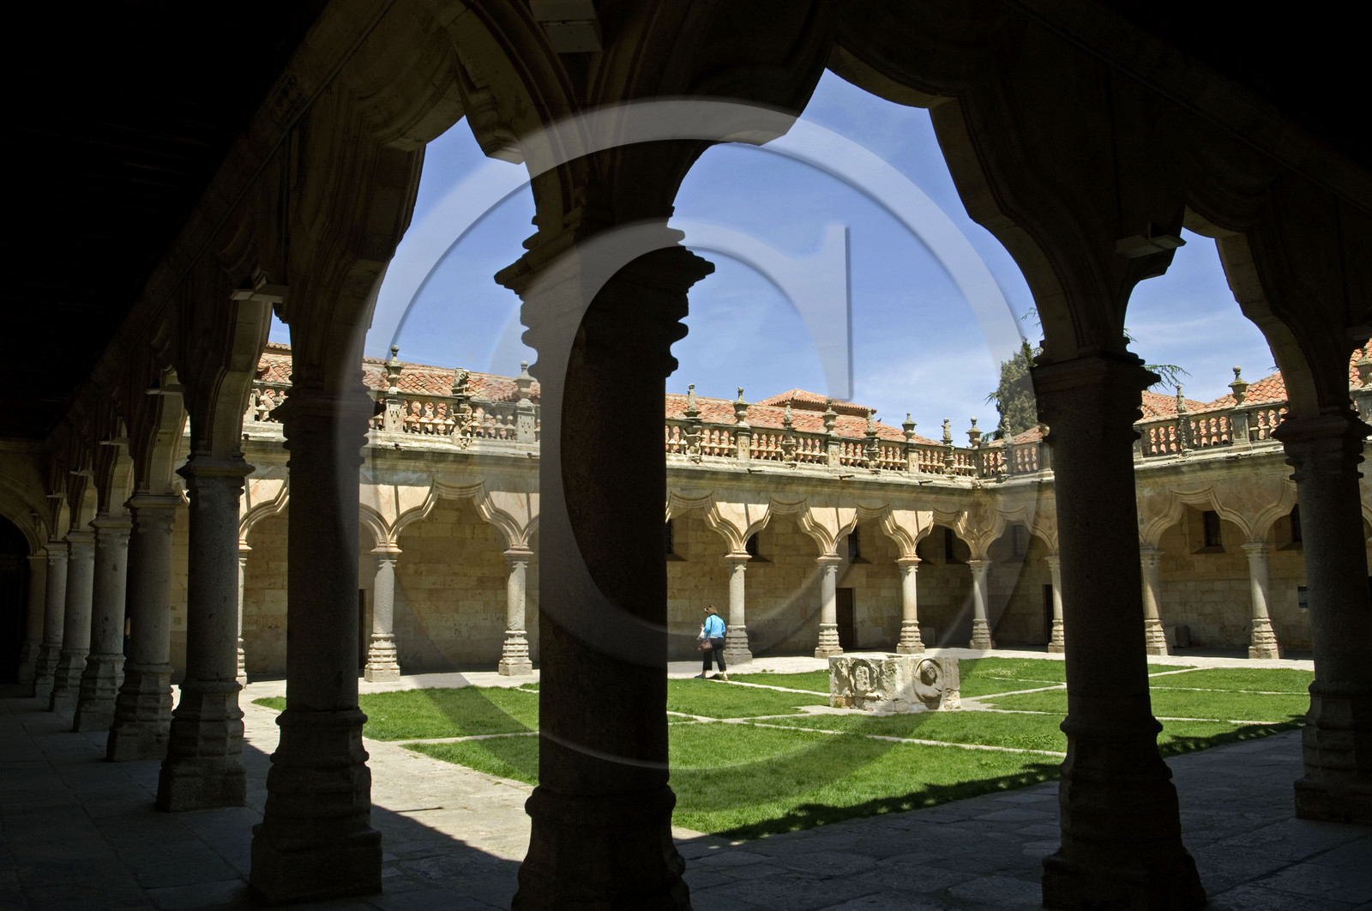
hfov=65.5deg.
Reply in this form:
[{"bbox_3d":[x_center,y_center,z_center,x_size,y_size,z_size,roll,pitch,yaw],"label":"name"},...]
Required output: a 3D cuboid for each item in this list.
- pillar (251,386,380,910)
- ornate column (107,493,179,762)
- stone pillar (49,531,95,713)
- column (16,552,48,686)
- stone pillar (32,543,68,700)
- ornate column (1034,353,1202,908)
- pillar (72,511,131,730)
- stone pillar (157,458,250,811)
[{"bbox_3d":[-2.222,1.097,6.529,0.591,2.954,0.591,5,-9,-34],"label":"pillar"},{"bbox_3d":[-6.197,1.963,12.242,0.594,2.965,0.594,5,-9,-35],"label":"ornate column"},{"bbox_3d":[-10.292,2.821,18.048,0.594,2.965,0.594,5,-9,-35],"label":"stone pillar"},{"bbox_3d":[-14.942,3.795,24.641,0.594,2.965,0.594,5,-9,-35],"label":"column"},{"bbox_3d":[-12.385,3.259,21.016,0.594,2.965,0.594,5,-9,-35],"label":"stone pillar"},{"bbox_3d":[2.302,0.947,5.869,0.591,2.954,0.591,6,-10,-39],"label":"ornate column"},{"bbox_3d":[-8.226,2.388,15.119,0.594,2.965,0.594,5,-9,-35],"label":"pillar"},{"bbox_3d":[-4.215,1.548,9.431,0.594,2.965,0.594,5,-9,-35],"label":"stone pillar"}]

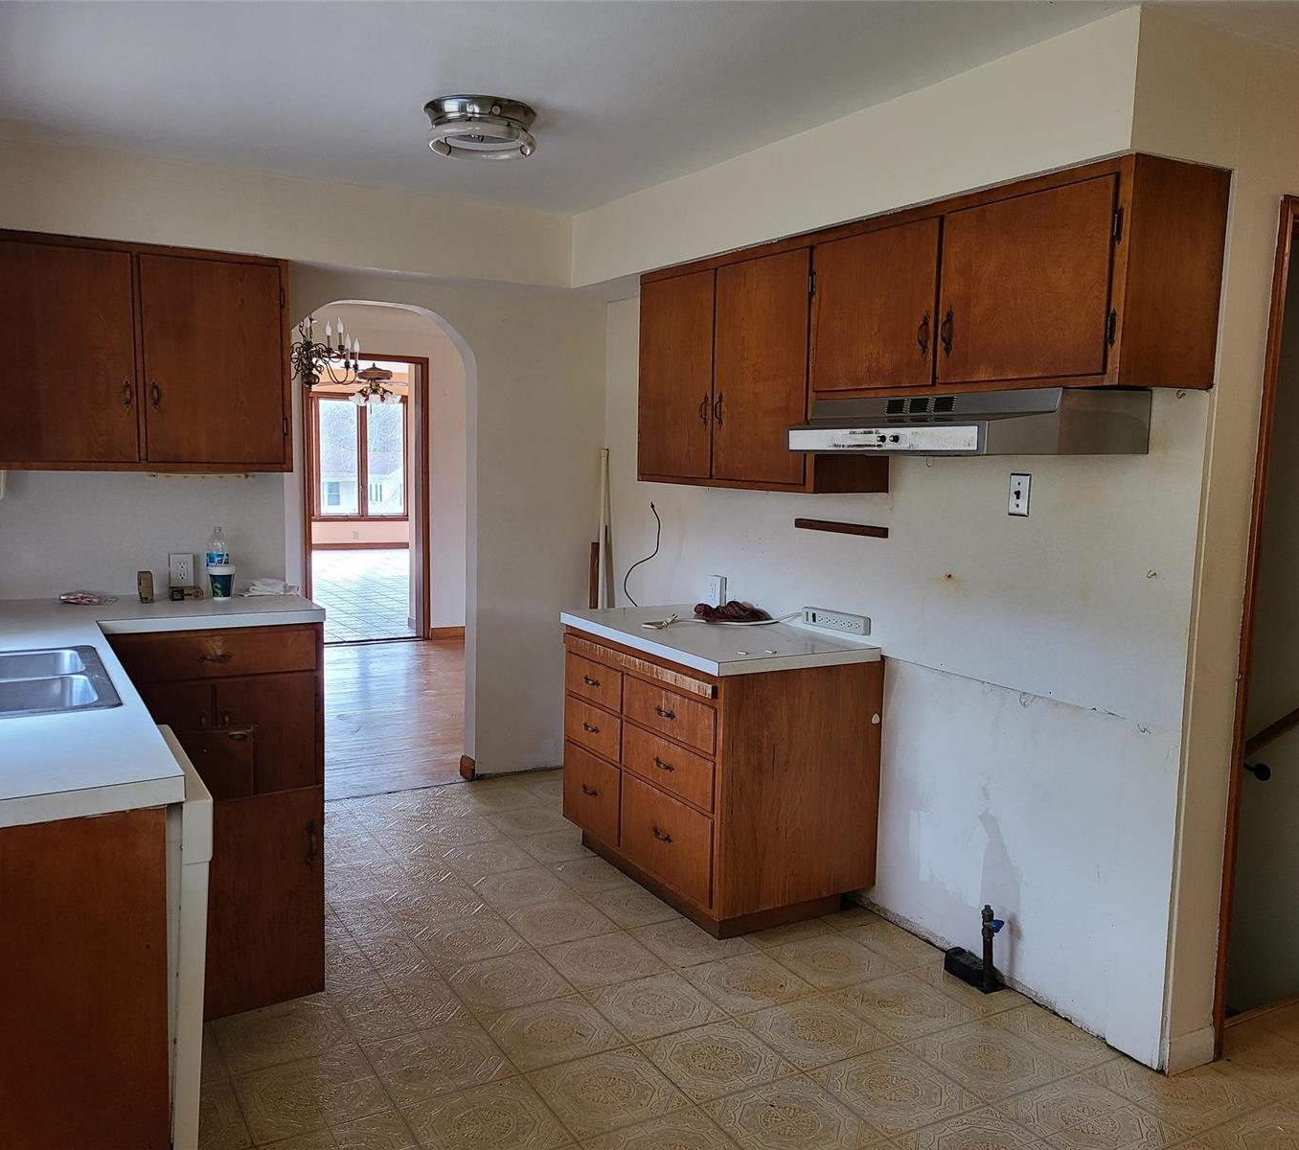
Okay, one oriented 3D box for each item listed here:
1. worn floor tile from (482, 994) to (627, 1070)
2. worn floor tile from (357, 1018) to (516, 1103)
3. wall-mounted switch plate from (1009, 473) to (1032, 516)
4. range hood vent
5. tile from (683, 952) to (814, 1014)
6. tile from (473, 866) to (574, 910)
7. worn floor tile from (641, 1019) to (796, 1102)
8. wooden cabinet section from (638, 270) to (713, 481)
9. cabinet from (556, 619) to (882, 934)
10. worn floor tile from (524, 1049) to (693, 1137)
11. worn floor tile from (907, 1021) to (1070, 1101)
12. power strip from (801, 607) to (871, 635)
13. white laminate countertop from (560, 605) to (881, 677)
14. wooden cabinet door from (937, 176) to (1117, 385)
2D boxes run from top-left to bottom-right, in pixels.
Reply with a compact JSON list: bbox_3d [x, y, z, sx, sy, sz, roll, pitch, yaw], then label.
[{"bbox_3d":[-0.249,1.184,2.981,0.300,0.010,0.300,-2,7,-29],"label":"worn floor tile"},{"bbox_3d":[-0.515,1.195,2.832,0.300,0.010,0.300,-2,7,-29],"label":"worn floor tile"},{"bbox_3d":[1.010,-0.217,3.150,0.011,0.114,0.075,-2,7,-29],"label":"wall-mounted switch plate"},{"bbox_3d":[0.787,-0.402,3.065,0.467,0.162,0.907,-2,7,-29],"label":"range hood vent"},{"bbox_3d":[0.282,1.155,3.262,0.305,0.010,0.307,-2,7,-29],"label":"tile"},{"bbox_3d":[-0.433,1.068,3.901,0.292,0.008,0.292,-2,7,-29],"label":"tile"},{"bbox_3d":[0.167,1.198,2.848,0.292,0.008,0.292,-2,7,-29],"label":"worn floor tile"},{"bbox_3d":[0.084,-0.703,4.102,0.023,0.703,0.492,-2,7,-29],"label":"wooden cabinet section"},{"bbox_3d":[0.213,0.647,4.024,0.620,0.835,1.070,-2,7,-29],"label":"cabinet"},{"bbox_3d":[-0.100,1.217,2.717,0.300,0.010,0.300,-2,7,-29],"label":"worn floor tile"},{"bbox_3d":[0.849,1.211,2.881,0.305,0.010,0.307,-2,7,-29],"label":"worn floor tile"},{"bbox_3d":[0.627,0.156,3.855,0.037,0.055,0.325,-2,7,-29],"label":"power strip"},{"bbox_3d":[0.213,0.213,4.049,0.631,0.044,1.100,-2,7,-29],"label":"white laminate countertop"},{"bbox_3d":[0.884,-0.677,2.725,0.020,0.424,0.518,-2,7,-29],"label":"wooden cabinet door"}]

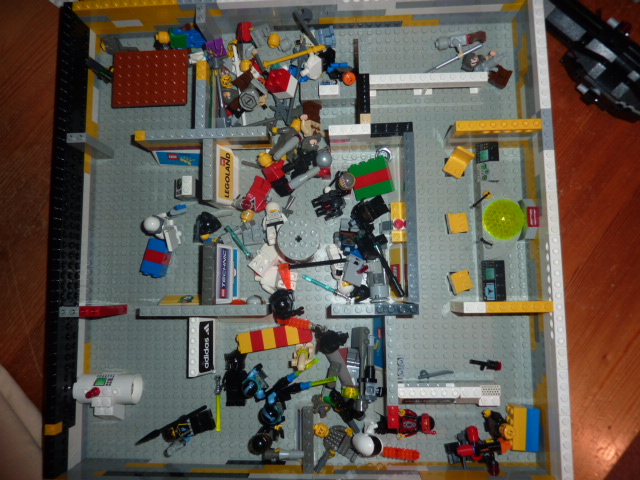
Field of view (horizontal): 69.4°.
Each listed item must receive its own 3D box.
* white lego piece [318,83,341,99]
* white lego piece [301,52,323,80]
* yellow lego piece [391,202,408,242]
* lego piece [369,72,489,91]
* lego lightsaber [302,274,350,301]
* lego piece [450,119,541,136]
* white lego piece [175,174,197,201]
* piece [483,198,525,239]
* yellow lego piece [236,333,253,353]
[{"bbox_3d":[0.007,-0.129,0.389,0.016,0.011,0.016,-1,84,3],"label":"white lego piece"},{"bbox_3d":[-0.006,-0.147,0.392,0.019,0.018,0.012,-30,45,0],"label":"white lego piece"},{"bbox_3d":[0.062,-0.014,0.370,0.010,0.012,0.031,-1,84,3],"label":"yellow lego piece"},{"bbox_3d":[0.089,-0.132,0.380,0.096,0.011,0.008,0,84,3],"label":"lego piece"},{"bbox_3d":[0.006,0.040,0.381,0.045,0.004,0.004,27,86,5],"label":"lego lightsaber"},{"bbox_3d":[0.135,-0.086,0.353,0.064,0.011,0.008,-1,85,2],"label":"lego piece"},{"bbox_3d":[-0.114,-0.044,0.387,0.016,0.011,0.016,-1,84,3],"label":"white lego piece"},{"bbox_3d":[0.145,-0.016,0.364,0.032,0.009,0.032,-1,84,3],"label":"piece"},{"bbox_3d":[-0.060,0.083,0.378,0.011,0.016,0.016,-11,84,2],"label":"yellow lego piece"}]

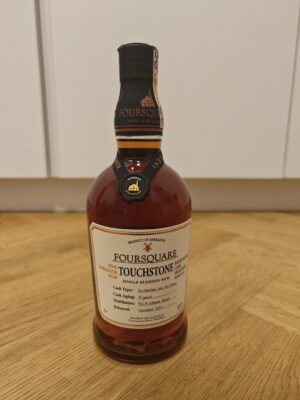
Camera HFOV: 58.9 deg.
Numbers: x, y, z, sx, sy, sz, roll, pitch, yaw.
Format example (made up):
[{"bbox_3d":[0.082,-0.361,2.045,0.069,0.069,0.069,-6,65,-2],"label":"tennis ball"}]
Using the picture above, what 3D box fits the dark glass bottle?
[{"bbox_3d":[-0.008,0.003,0.234,0.092,0.248,0.092,-2,10,-9],"label":"dark glass bottle"}]

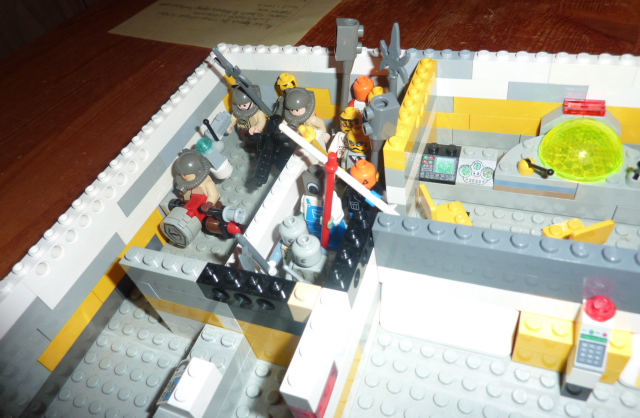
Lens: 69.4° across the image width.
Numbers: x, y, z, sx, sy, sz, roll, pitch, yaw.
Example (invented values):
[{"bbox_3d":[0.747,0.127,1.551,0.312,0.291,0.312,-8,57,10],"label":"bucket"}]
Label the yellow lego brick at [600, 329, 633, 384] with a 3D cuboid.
[{"bbox_3d":[0.090,0.046,0.144,0.008,0.021,0.008,9,50,21],"label":"yellow lego brick"}]

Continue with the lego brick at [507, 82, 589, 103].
[{"bbox_3d":[0.100,-0.053,0.204,0.032,0.010,0.008,9,50,21],"label":"lego brick"}]

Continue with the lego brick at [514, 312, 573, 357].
[{"bbox_3d":[0.073,0.041,0.151,0.016,0.011,0.008,9,50,21],"label":"lego brick"}]

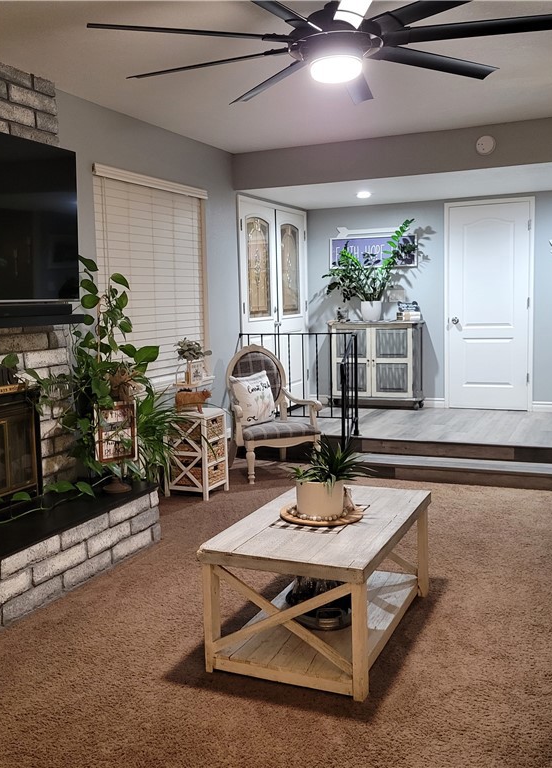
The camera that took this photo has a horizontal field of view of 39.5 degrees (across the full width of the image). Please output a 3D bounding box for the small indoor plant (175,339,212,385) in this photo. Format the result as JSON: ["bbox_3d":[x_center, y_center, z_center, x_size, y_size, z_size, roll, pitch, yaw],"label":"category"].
[{"bbox_3d":[-0.592,-0.159,5.545,0.240,0.330,0.240,-2,6,0],"label":"small indoor plant"}]

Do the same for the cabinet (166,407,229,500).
[{"bbox_3d":[-0.580,0.511,5.623,0.348,0.592,0.300,1,7,23],"label":"cabinet"}]

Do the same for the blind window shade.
[{"bbox_3d":[-0.828,-0.711,5.503,0.070,1.470,1.440,1,7,23],"label":"blind window shade"}]

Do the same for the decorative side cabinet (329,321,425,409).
[{"bbox_3d":[1.045,-0.184,7.992,0.960,0.895,0.330,1,7,23],"label":"decorative side cabinet"}]

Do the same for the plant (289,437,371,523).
[{"bbox_3d":[0.227,0.382,3.250,0.350,0.330,0.340,-2,6,0],"label":"plant"}]

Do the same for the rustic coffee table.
[{"bbox_3d":[0.221,0.806,3.261,0.650,0.485,1.090,1,7,23],"label":"rustic coffee table"}]

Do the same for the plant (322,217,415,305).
[{"bbox_3d":[0.931,-1.228,7.726,0.940,0.800,0.560,1,7,23],"label":"plant"}]

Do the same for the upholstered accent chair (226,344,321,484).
[{"bbox_3d":[-0.073,0.204,6.271,0.660,1.030,0.690,-4,7,-24],"label":"upholstered accent chair"}]

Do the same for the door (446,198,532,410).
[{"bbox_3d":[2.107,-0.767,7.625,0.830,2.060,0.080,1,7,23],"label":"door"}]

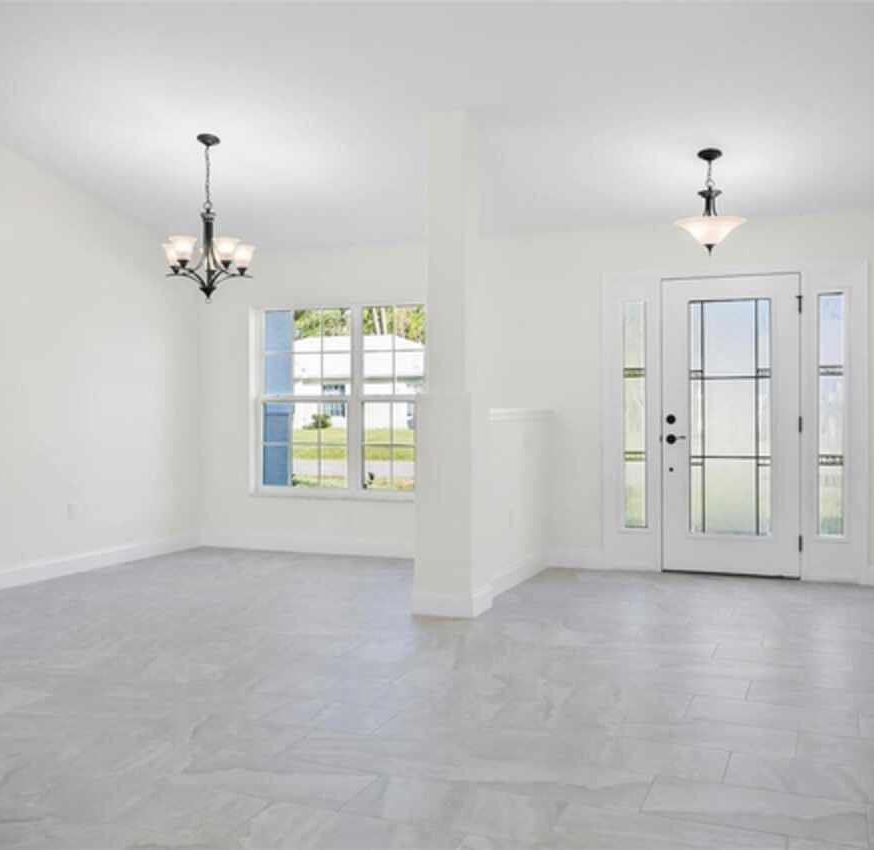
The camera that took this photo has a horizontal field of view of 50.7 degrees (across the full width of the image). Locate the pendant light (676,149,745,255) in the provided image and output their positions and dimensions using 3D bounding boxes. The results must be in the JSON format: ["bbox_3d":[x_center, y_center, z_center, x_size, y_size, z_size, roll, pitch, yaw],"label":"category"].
[{"bbox_3d":[1.584,-1.300,5.360,0.410,0.620,0.410,0,1,23],"label":"pendant light"}]

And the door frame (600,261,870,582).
[{"bbox_3d":[2.009,-0.003,6.355,1.750,2.110,0.130,0,1,23],"label":"door frame"}]

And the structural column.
[{"bbox_3d":[0.095,-0.341,5.376,0.355,2.840,0.360,0,1,23],"label":"structural column"}]

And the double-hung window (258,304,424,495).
[{"bbox_3d":[-0.675,-0.192,7.530,1.850,1.570,0.090,0,1,23],"label":"double-hung window"}]

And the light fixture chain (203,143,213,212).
[{"bbox_3d":[-1.418,-1.539,5.730,0.045,0.430,0.045,0,1,23],"label":"light fixture chain"}]

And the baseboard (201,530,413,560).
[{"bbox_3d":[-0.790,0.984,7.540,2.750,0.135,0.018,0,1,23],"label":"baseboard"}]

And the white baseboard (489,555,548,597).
[{"bbox_3d":[0.555,0.994,6.226,0.018,0.135,1.320,0,1,23],"label":"white baseboard"}]

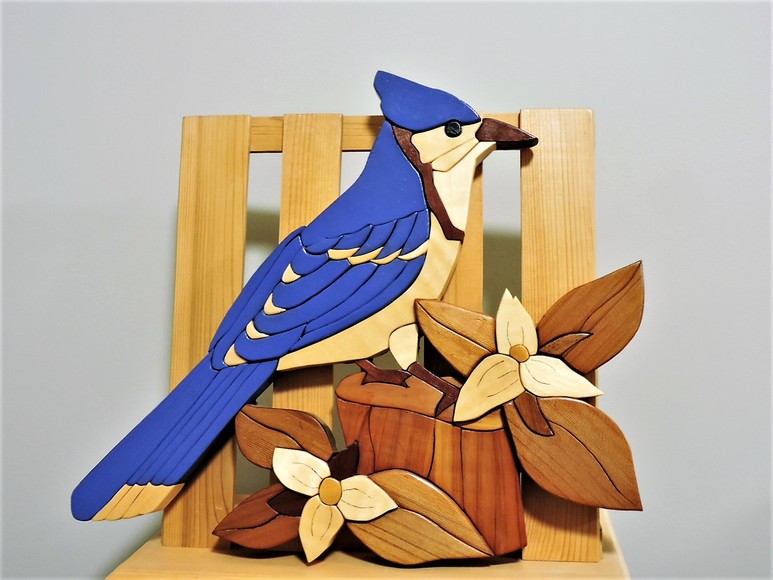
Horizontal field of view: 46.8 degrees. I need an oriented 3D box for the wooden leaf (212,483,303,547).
[{"bbox_3d":[-0.111,0.196,0.779,0.077,0.056,0.020,0,-8,5],"label":"wooden leaf"}]

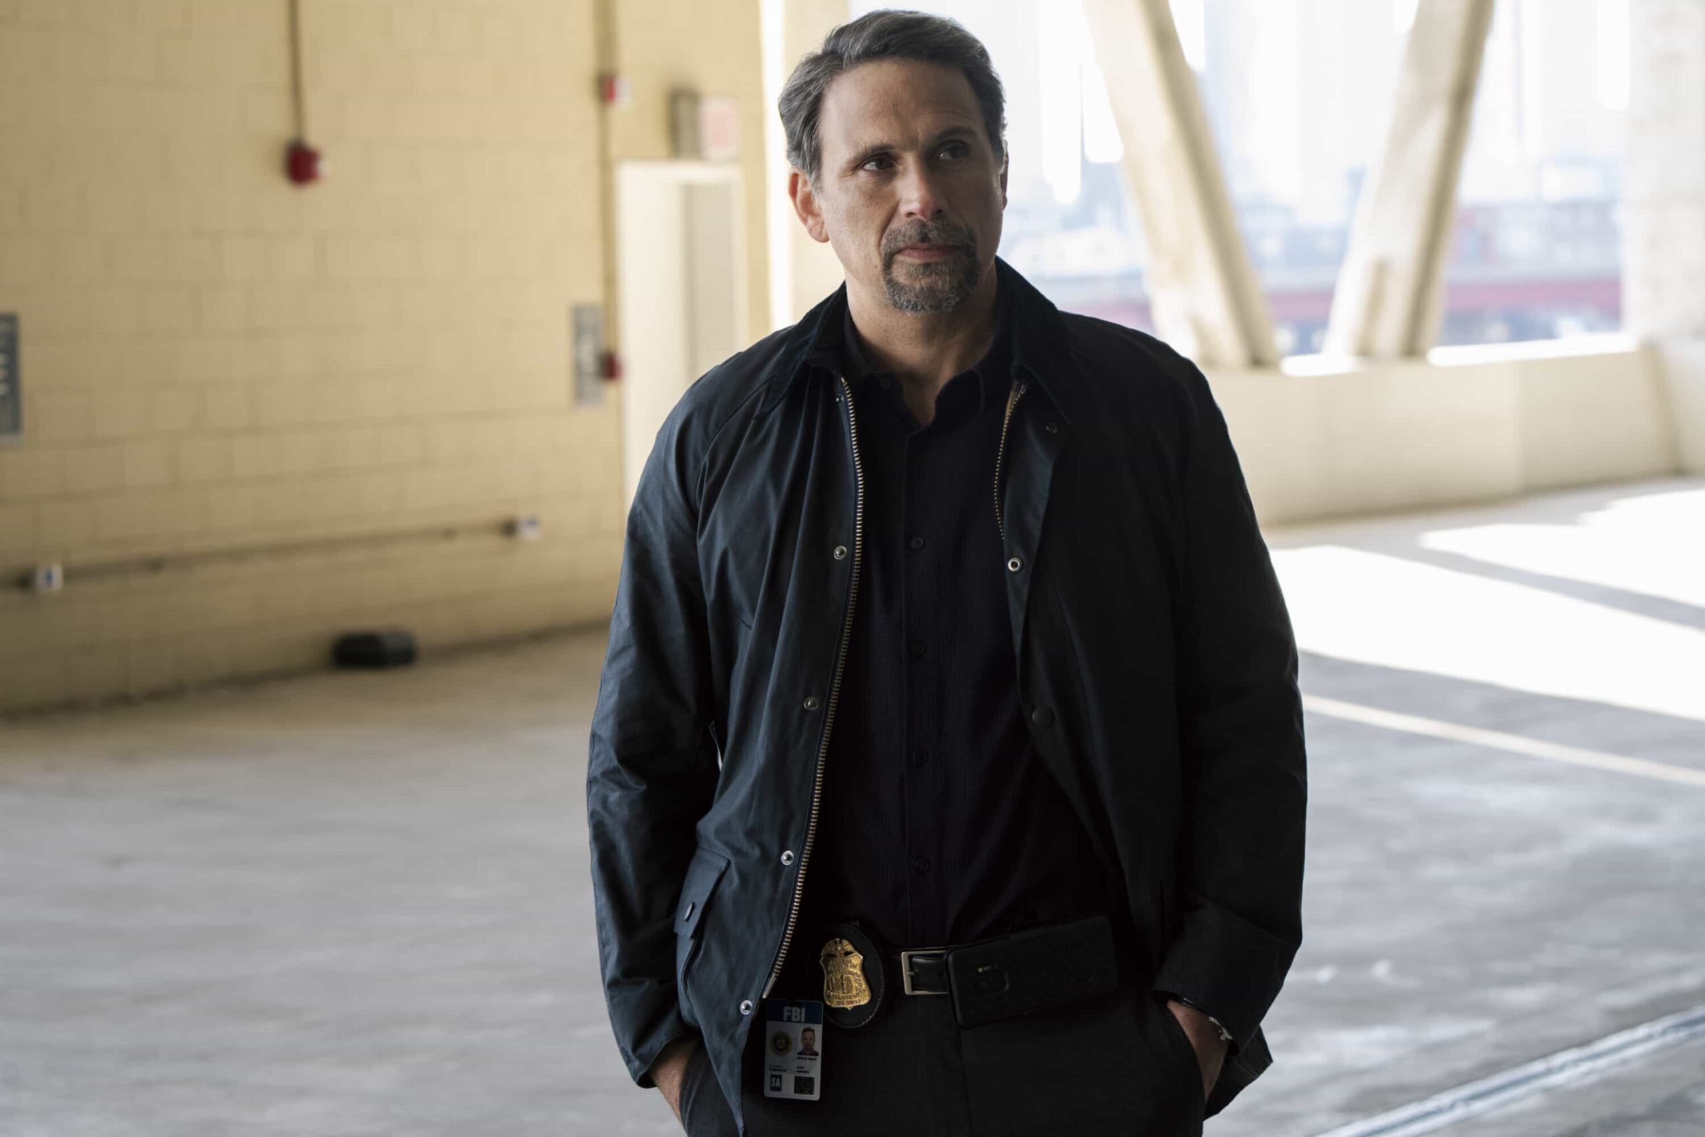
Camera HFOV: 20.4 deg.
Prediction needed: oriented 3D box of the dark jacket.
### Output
[{"bbox_3d":[0.081,0.118,4.100,0.615,0.770,0.320,-1,3,5],"label":"dark jacket"}]

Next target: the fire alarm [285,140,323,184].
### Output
[{"bbox_3d":[-2.321,-1.722,20.050,0.100,0.170,0.120,0,3,25],"label":"fire alarm"}]

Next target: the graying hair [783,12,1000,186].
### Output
[{"bbox_3d":[0.035,-0.399,4.080,0.187,0.170,0.215,-6,3,-14],"label":"graying hair"}]

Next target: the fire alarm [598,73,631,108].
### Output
[{"bbox_3d":[-1.141,-2.277,22.600,0.095,0.150,0.120,0,3,25],"label":"fire alarm"}]

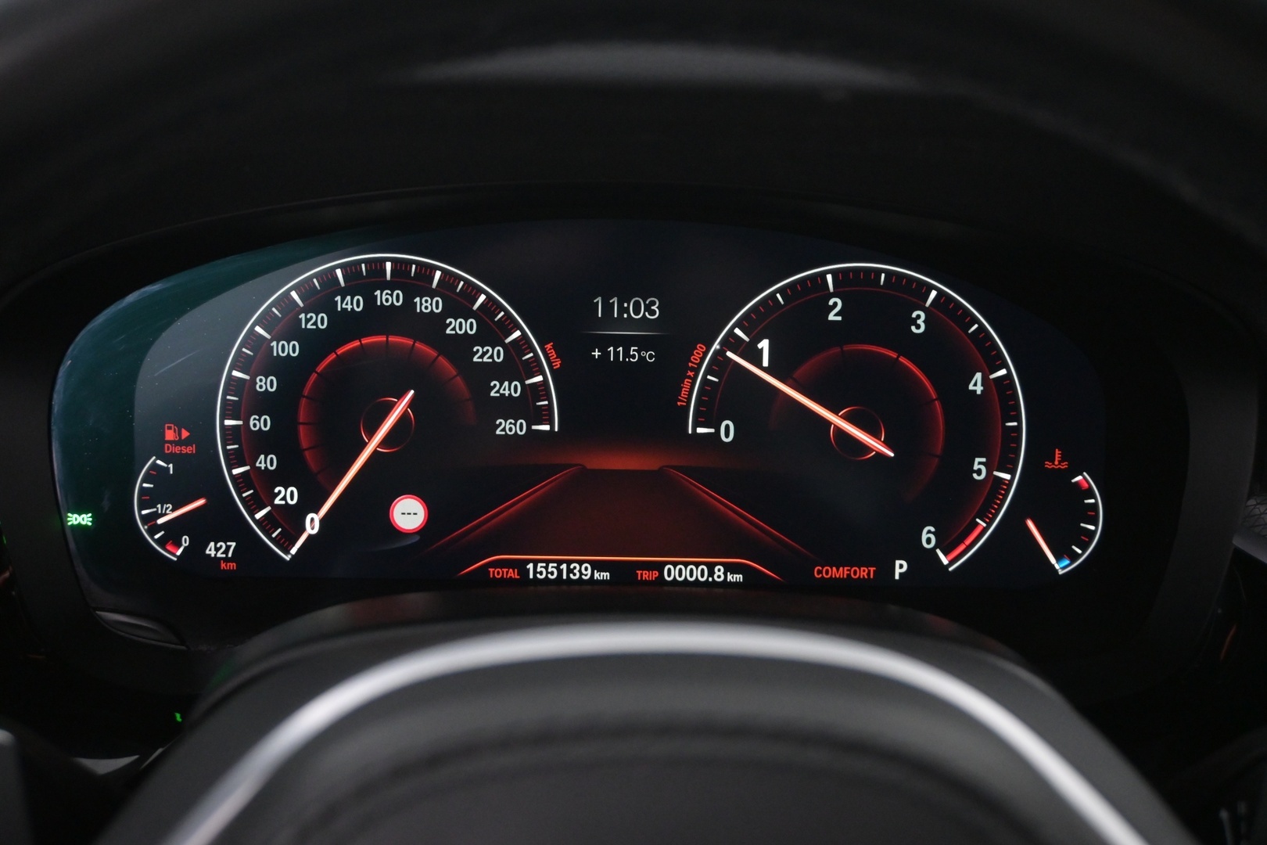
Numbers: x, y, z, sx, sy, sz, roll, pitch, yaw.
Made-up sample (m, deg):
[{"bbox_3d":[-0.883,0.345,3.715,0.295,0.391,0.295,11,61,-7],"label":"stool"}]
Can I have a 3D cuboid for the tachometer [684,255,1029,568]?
[{"bbox_3d":[0.068,-0.001,0.438,0.102,0.093,0.010,1,4,-1],"label":"tachometer"}]

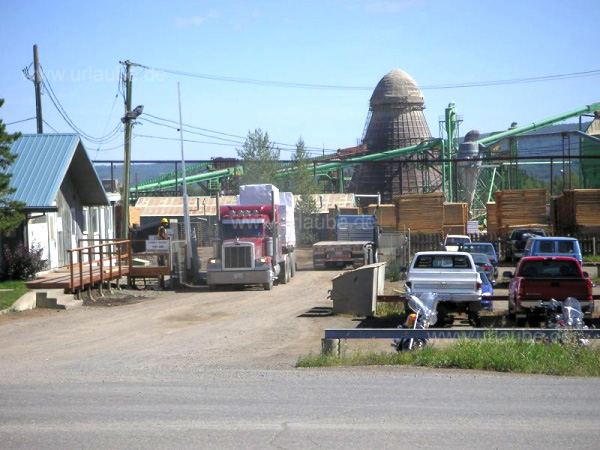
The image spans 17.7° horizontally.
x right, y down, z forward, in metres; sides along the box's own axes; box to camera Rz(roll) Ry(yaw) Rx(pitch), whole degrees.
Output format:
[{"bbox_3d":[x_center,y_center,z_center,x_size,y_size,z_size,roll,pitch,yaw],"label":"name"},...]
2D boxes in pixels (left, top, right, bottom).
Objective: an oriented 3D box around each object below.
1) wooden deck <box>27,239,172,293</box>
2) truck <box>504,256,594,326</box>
[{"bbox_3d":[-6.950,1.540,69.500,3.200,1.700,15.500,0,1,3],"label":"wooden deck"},{"bbox_3d":[6.920,1.825,53.500,2.000,1.870,5.600,0,1,3],"label":"truck"}]

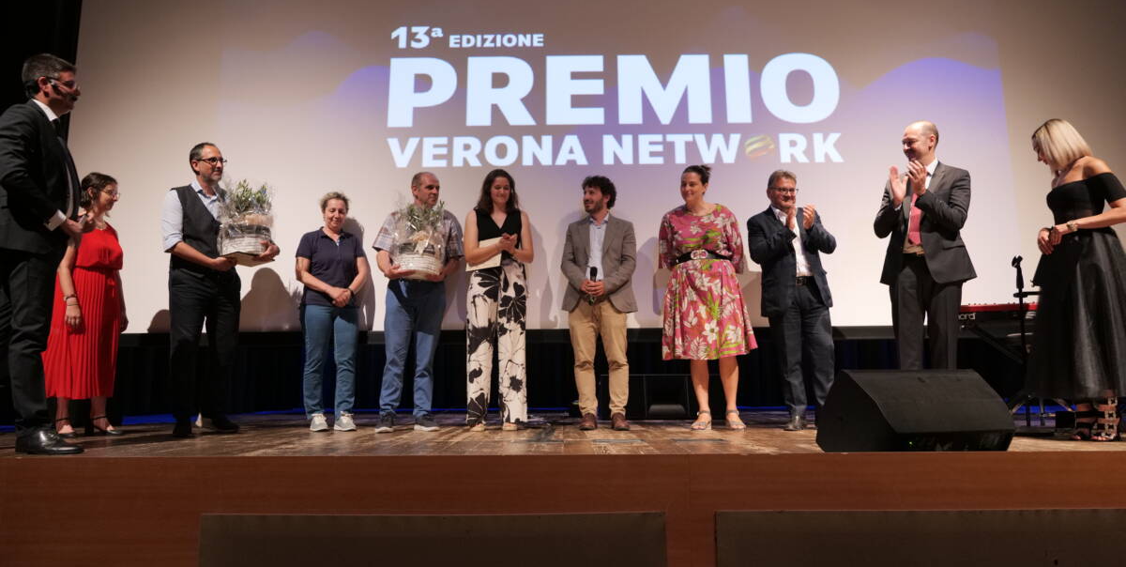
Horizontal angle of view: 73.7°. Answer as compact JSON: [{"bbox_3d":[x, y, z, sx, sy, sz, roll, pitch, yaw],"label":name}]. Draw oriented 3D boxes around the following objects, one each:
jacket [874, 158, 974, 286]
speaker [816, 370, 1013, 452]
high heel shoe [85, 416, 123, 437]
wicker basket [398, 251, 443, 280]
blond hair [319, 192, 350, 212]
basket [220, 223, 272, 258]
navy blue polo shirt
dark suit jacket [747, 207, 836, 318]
[{"bbox_3d":[2.061,-0.339,4.276,0.520,0.700,0.360,-8,-12,42],"label":"jacket"},{"bbox_3d":[1.405,0.500,2.980,0.620,0.330,0.430,2,-9,-15],"label":"speaker"},{"bbox_3d":[-2.781,0.864,4.545,0.235,0.125,0.085,-1,-9,3],"label":"high heel shoe"},{"bbox_3d":[-0.917,-0.108,4.811,0.300,0.150,0.290,0,-9,0],"label":"wicker basket"},{"bbox_3d":[-1.589,-0.545,5.221,0.200,0.190,0.220,1,-9,-7],"label":"blond hair"},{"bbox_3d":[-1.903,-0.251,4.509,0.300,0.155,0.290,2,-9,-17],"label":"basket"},{"bbox_3d":[-1.580,-0.115,5.106,0.470,0.530,0.270,0,-9,-3],"label":"navy blue polo shirt"},{"bbox_3d":[1.527,-0.147,5.017,0.540,0.730,0.350,1,-9,-7],"label":"dark suit jacket"}]

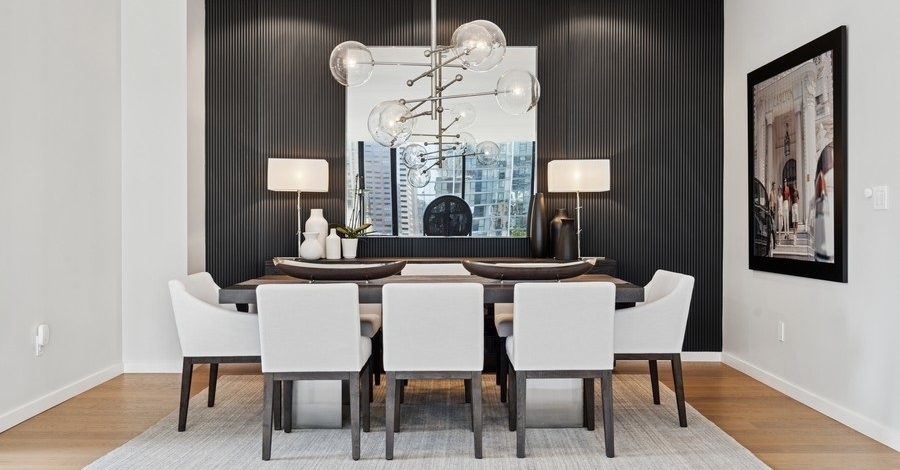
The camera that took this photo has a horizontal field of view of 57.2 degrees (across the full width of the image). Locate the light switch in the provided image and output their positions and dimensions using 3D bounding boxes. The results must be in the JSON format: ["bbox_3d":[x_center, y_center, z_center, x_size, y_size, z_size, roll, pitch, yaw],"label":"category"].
[{"bbox_3d":[2.154,-0.186,4.120,0.012,0.115,0.118,0,1,0],"label":"light switch"}]

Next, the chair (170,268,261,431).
[{"bbox_3d":[-1.168,0.621,4.639,0.612,0.818,0.602,0,1,0],"label":"chair"}]

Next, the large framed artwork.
[{"bbox_3d":[2.106,-0.434,5.086,0.035,1.365,1.391,0,1,0],"label":"large framed artwork"}]

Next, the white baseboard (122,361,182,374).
[{"bbox_3d":[-2.153,0.967,6.030,0.470,0.084,0.016,0,1,0],"label":"white baseboard"}]

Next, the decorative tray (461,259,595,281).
[{"bbox_3d":[0.451,0.203,4.700,0.760,0.135,0.270,0,1,0],"label":"decorative tray"}]

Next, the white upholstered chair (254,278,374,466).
[{"bbox_3d":[-0.643,0.628,4.050,0.475,0.822,0.630,0,1,0],"label":"white upholstered chair"}]

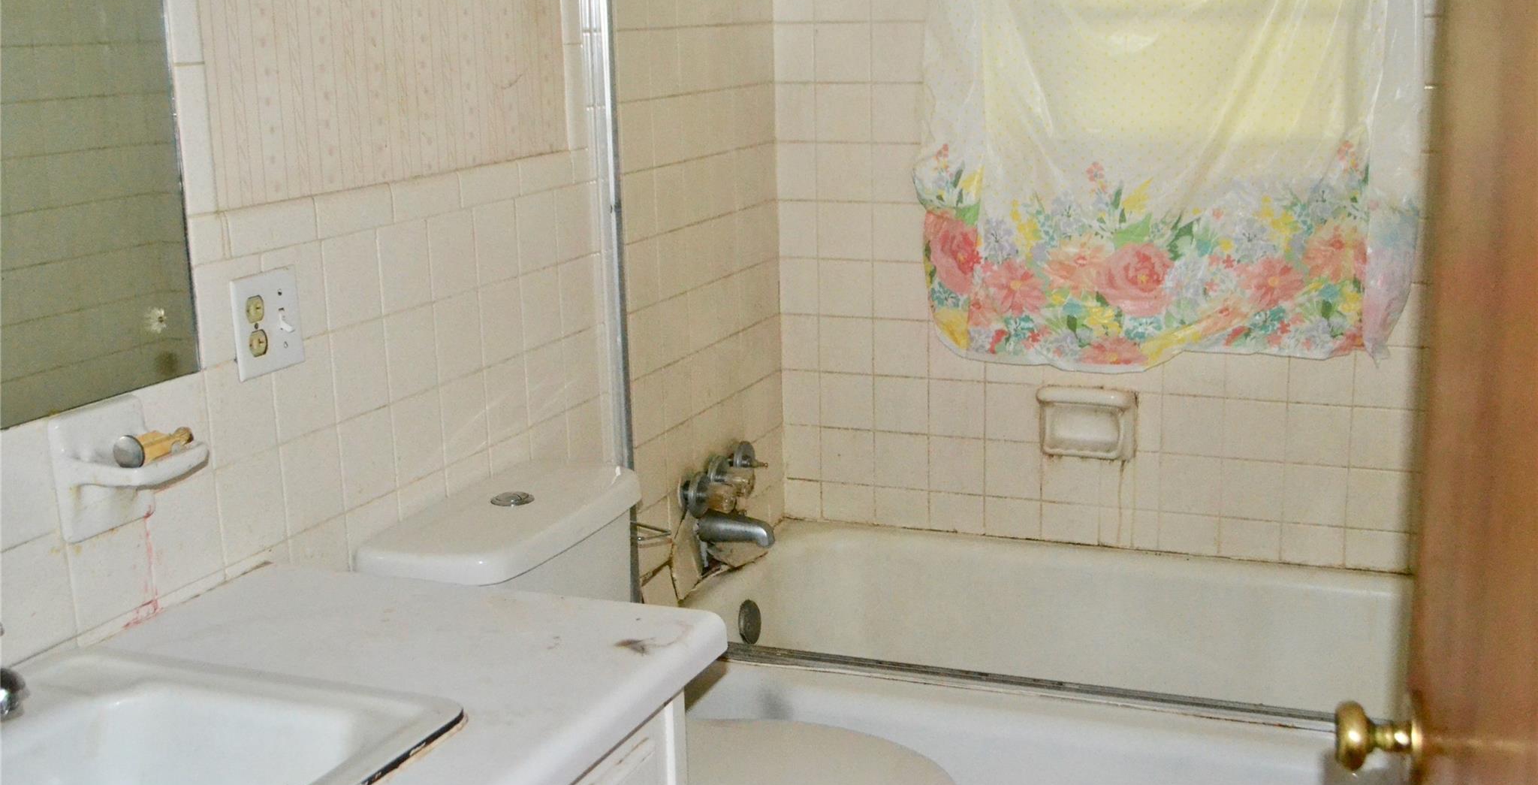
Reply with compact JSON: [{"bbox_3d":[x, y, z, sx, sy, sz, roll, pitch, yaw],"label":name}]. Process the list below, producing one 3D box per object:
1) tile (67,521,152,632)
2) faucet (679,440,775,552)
[{"bbox_3d":[-0.662,0.175,1.669,0.008,0.105,0.108,4,14,22],"label":"tile"},{"bbox_3d":[-0.045,0.188,2.940,0.147,0.180,0.247,4,14,22],"label":"faucet"}]

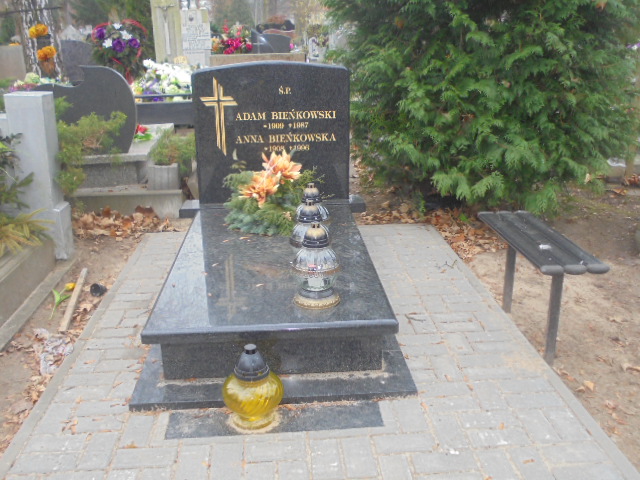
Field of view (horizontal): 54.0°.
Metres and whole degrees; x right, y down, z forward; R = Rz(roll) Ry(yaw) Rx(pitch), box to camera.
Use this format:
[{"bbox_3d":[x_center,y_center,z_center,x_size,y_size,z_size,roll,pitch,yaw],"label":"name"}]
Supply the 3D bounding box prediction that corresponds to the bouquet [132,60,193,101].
[{"bbox_3d":[-1.823,-1.836,7.405,0.740,0.480,0.550,-2,18,-3],"label":"bouquet"}]

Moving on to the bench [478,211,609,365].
[{"bbox_3d":[0.975,0.181,2.900,0.265,0.420,0.830,-2,18,-3],"label":"bench"}]

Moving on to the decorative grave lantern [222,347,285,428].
[{"bbox_3d":[-0.235,0.502,2.209,0.215,0.277,0.215,-2,18,-3],"label":"decorative grave lantern"}]

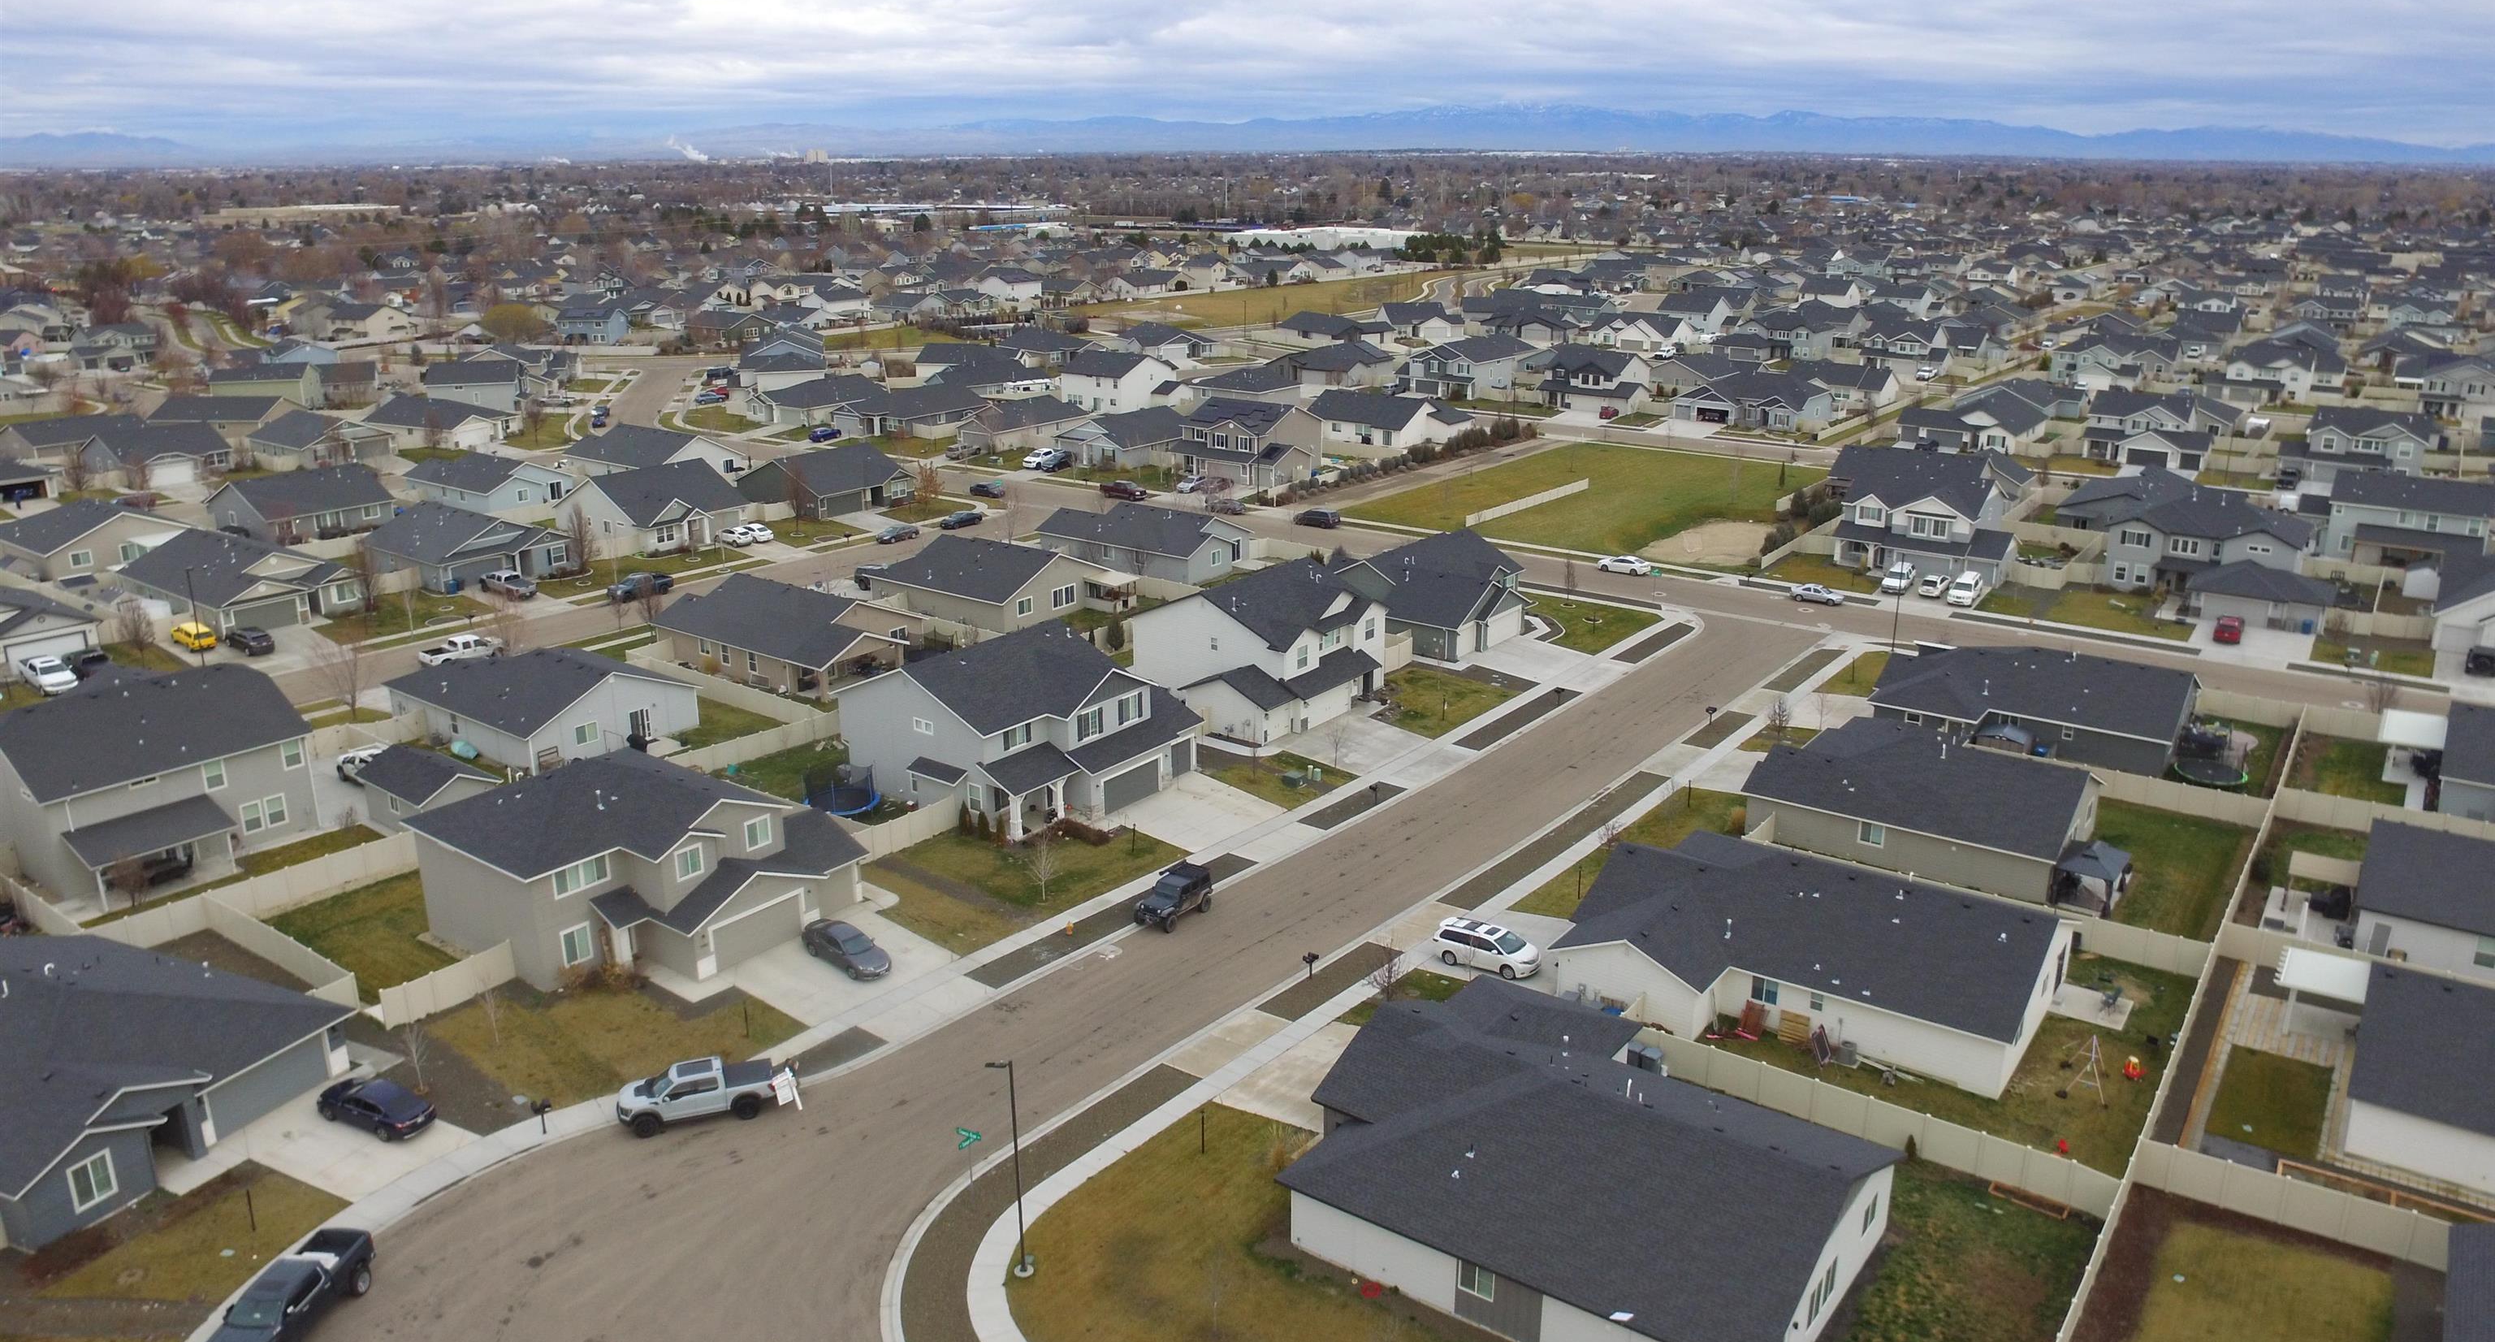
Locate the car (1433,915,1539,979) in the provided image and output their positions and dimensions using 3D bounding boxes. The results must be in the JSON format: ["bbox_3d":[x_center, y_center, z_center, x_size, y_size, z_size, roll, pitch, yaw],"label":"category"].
[{"bbox_3d":[11.560,13.330,69.720,5.100,1.800,1.980,10,22,25],"label":"car"}]

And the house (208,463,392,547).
[{"bbox_3d":[-98.830,-17.700,150.700,15.500,5.800,13.420,13,23,31],"label":"house"}]

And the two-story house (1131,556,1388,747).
[{"bbox_3d":[0.320,-2.220,104.170,15.480,8.140,16.680,14,24,35],"label":"two-story house"}]

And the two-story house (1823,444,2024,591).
[{"bbox_3d":[66.920,-15.540,141.200,16.750,8.930,17.860,13,23,32],"label":"two-story house"}]

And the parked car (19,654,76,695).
[{"bbox_3d":[-87.910,0.170,105.730,5.600,1.850,2.000,13,24,33],"label":"parked car"}]

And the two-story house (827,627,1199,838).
[{"bbox_3d":[-14.250,2.330,91.200,17.390,8.340,15.580,14,24,35],"label":"two-story house"}]

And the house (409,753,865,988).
[{"bbox_3d":[-30.770,8.850,73.380,17.070,8.020,15.020,13,23,32],"label":"house"}]

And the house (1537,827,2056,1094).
[{"bbox_3d":[26.330,12.270,67.190,19.600,5.500,15.800,12,23,31],"label":"house"}]

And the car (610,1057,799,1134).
[{"bbox_3d":[-21.660,16.570,57.100,5.900,2.000,2.190,-7,21,-18],"label":"car"}]

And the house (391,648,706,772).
[{"bbox_3d":[-48.350,1.230,98.390,18.370,5.520,12.690,13,23,31],"label":"house"}]

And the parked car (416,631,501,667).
[{"bbox_3d":[-60.770,-1.500,111.260,2.000,1.950,5.750,15,24,35],"label":"parked car"}]

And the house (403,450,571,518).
[{"bbox_3d":[-85.050,-21.790,162.730,16.850,5.590,11.800,13,23,32],"label":"house"}]

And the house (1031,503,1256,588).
[{"bbox_3d":[-9.470,-13.230,139.860,19.200,5.480,12.490,14,24,33],"label":"house"}]

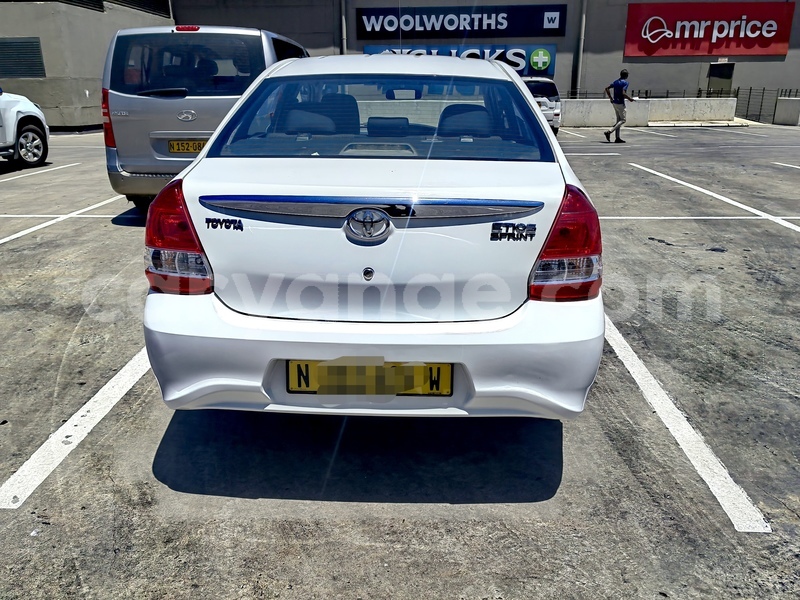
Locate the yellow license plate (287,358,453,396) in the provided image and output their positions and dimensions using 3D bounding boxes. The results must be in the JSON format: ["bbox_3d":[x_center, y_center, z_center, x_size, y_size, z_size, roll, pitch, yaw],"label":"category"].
[{"bbox_3d":[-0.095,0.249,1.980,0.525,0.117,0.015,0,19,3],"label":"yellow license plate"}]

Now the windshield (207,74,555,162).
[{"bbox_3d":[-0.066,-0.742,2.433,1.260,0.110,0.591,0,49,3],"label":"windshield"}]

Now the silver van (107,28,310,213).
[{"bbox_3d":[-1.985,-2.533,8.672,1.910,1.925,5.130,0,19,3],"label":"silver van"}]

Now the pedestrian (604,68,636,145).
[{"bbox_3d":[5.382,-4.762,15.300,0.650,1.720,0.480,-5,19,-13],"label":"pedestrian"}]

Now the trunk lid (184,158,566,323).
[{"bbox_3d":[-0.091,-0.233,2.175,1.320,0.470,0.560,1,19,2],"label":"trunk lid"}]

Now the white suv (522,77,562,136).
[{"bbox_3d":[3.880,-6.376,20.444,1.850,1.780,4.650,1,19,2],"label":"white suv"}]

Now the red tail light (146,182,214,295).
[{"bbox_3d":[-0.743,-0.222,2.144,0.300,0.360,0.290,1,19,2],"label":"red tail light"}]

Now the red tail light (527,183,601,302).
[{"bbox_3d":[0.555,-0.204,2.092,0.300,0.360,0.290,1,19,2],"label":"red tail light"}]

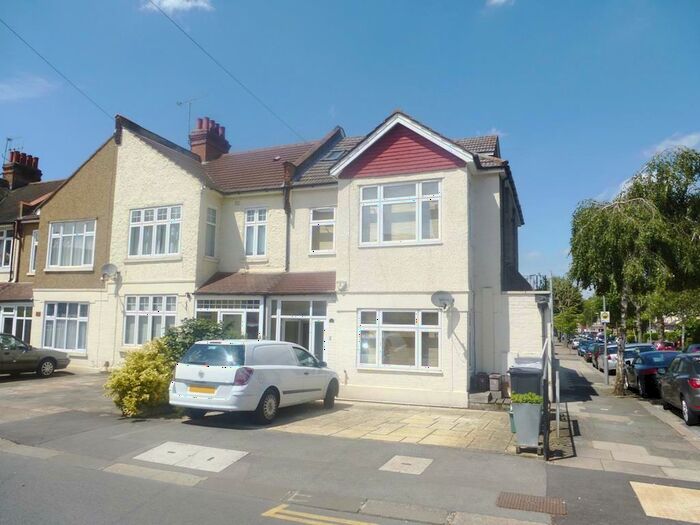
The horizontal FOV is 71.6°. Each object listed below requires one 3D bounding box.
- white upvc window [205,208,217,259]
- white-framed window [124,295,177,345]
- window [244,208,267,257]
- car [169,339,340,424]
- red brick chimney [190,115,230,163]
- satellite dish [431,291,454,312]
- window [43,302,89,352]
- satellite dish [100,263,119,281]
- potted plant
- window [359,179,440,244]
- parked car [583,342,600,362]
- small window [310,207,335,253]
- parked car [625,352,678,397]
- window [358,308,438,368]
[{"bbox_3d":[-4.180,-0.884,14.625,0.110,1.488,0.457,-2,-6,21],"label":"white upvc window"},{"bbox_3d":[-6.311,1.830,15.355,2.110,1.549,0.150,-2,-9,23],"label":"white-framed window"},{"bbox_3d":[-2.846,-0.900,14.702,0.740,1.493,0.110,-2,-6,21],"label":"window"},{"bbox_3d":[-1.667,2.395,10.370,1.800,1.490,4.500,-2,-9,23],"label":"car"},{"bbox_3d":[-6.077,-5.029,21.221,0.900,2.000,1.650,-2,-9,23],"label":"red brick chimney"},{"bbox_3d":[2.184,0.909,11.456,0.520,0.460,0.380,1,-8,5],"label":"satellite dish"},{"bbox_3d":[-9.107,2.042,15.574,1.924,1.524,0.110,-2,-6,21],"label":"window"},{"bbox_3d":[-7.245,0.271,14.620,0.480,0.500,0.380,0,-6,1],"label":"satellite dish"},{"bbox_3d":[2.655,2.361,7.207,0.460,0.870,0.450,-2,-9,23],"label":"potted plant"},{"bbox_3d":[1.223,-1.198,12.008,2.051,1.546,0.110,-2,-6,21],"label":"window"},{"bbox_3d":[17.942,6.431,34.911,1.760,1.460,4.150,-2,-8,21],"label":"parked car"},{"bbox_3d":[-0.800,-0.927,14.533,0.864,1.433,0.120,-2,-9,23],"label":"small window"},{"bbox_3d":[10.677,3.788,16.703,1.750,1.450,4.100,-2,-8,21],"label":"parked car"},{"bbox_3d":[1.226,1.939,12.128,2.178,1.495,0.130,-2,-9,23],"label":"window"}]

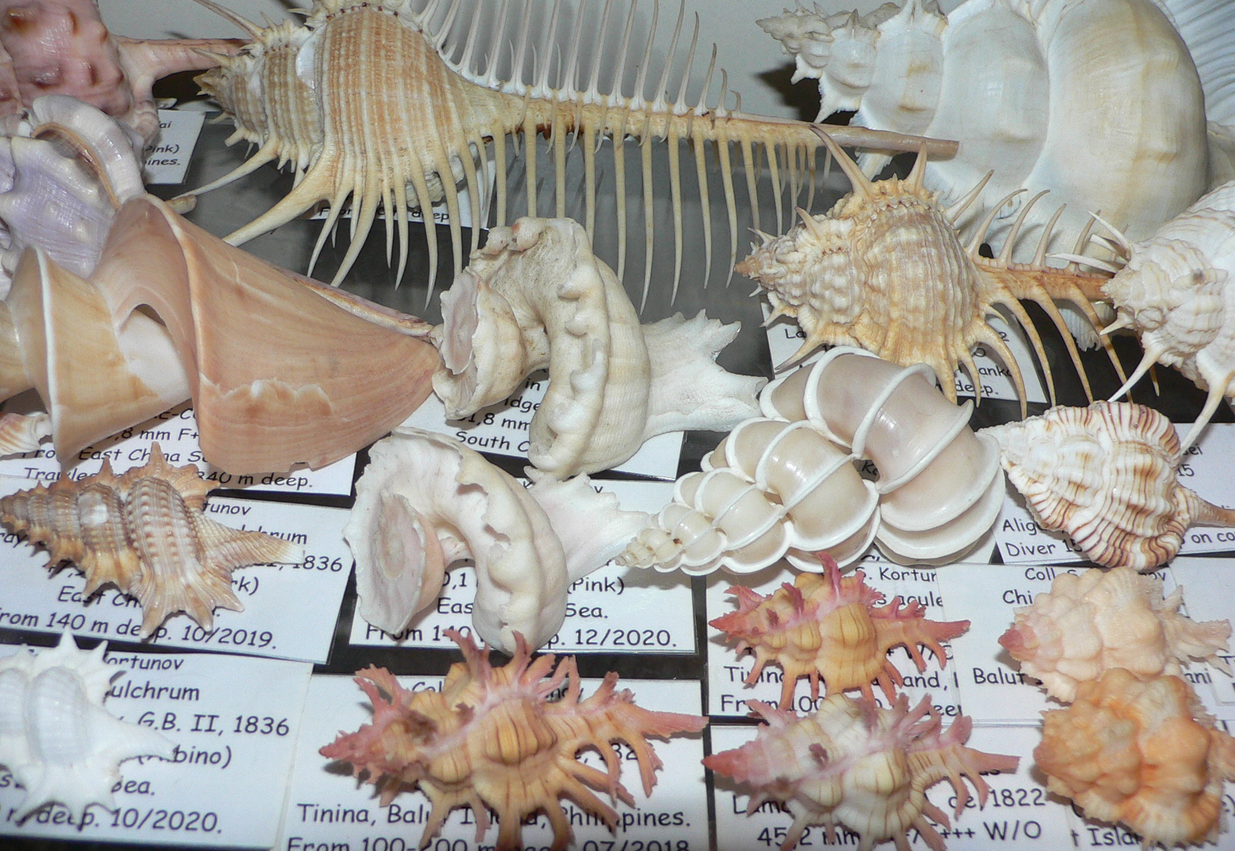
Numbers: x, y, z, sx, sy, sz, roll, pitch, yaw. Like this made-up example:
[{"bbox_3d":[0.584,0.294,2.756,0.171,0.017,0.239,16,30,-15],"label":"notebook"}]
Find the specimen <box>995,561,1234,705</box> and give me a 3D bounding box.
[{"bbox_3d":[0.078,0.031,0.193,0.038,0.018,0.021,-2,46,-2],"label":"specimen"}]

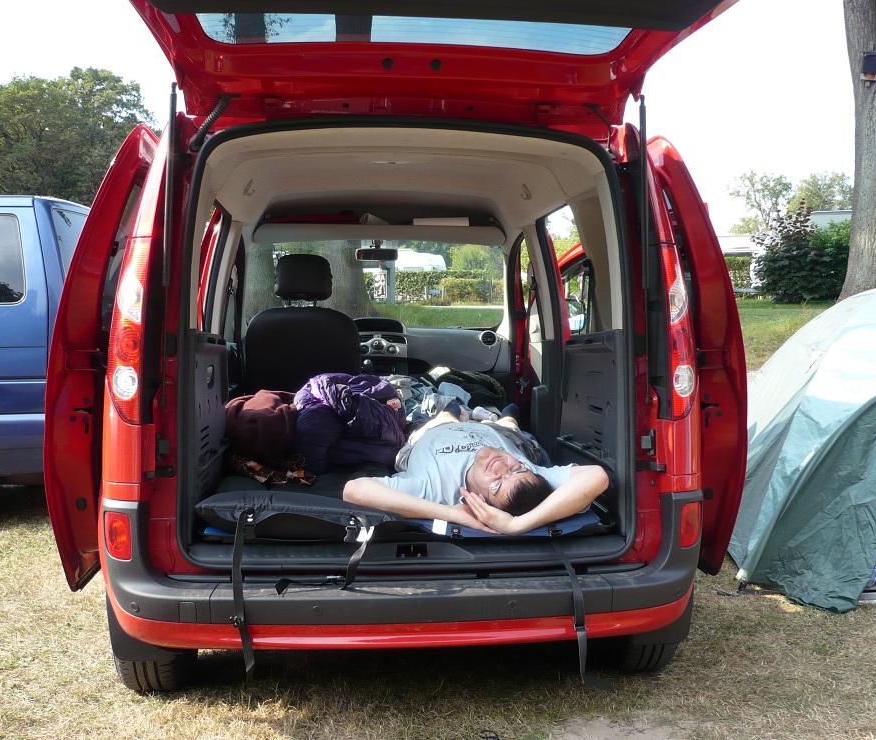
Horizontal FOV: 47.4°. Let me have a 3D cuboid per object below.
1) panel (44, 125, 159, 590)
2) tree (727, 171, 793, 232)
[{"bbox_3d":[-1.014,-0.046,3.365,0.340,1.400,0.880,0,5,-6],"label":"panel"},{"bbox_3d":[18.739,-7.664,58.342,3.839,7.909,3.839,2,5,18],"label":"tree"}]

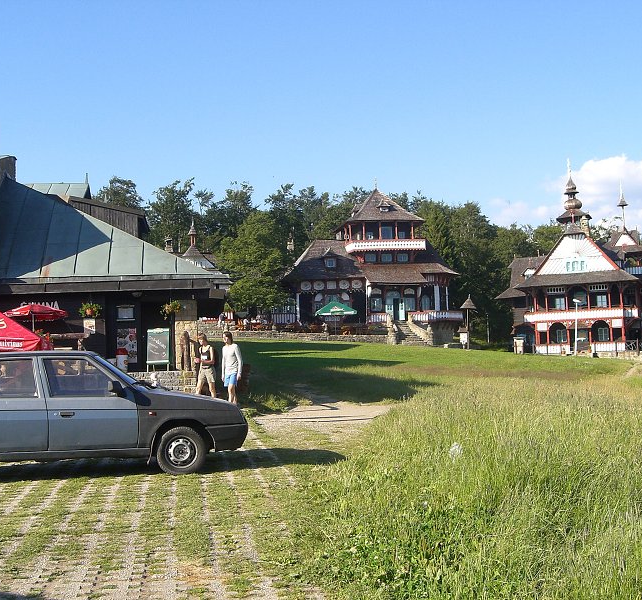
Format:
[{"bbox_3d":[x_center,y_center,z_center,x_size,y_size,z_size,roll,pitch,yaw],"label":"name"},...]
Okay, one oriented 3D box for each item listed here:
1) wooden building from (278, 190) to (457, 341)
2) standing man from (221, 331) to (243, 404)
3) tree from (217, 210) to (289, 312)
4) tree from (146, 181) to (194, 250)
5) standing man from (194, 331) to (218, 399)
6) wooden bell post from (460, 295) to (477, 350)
[{"bbox_3d":[4.679,-3.475,93.239,16.200,15.900,13.500,-2,-2,-16],"label":"wooden building"},{"bbox_3d":[-1.977,1.622,19.670,0.500,1.800,0.360,-3,-2,33],"label":"standing man"},{"bbox_3d":[-6.121,-2.526,80.703,6.900,10.700,6.700,-2,-2,0],"label":"tree"},{"bbox_3d":[-18.132,-4.413,106.320,6.800,19.800,6.800,-2,-2,0],"label":"tree"},{"bbox_3d":[-2.742,1.694,20.870,0.420,1.760,0.520,0,-3,-45],"label":"standing man"},{"bbox_3d":[13.425,2.083,80.011,1.550,5.100,1.500,-2,-2,0],"label":"wooden bell post"}]

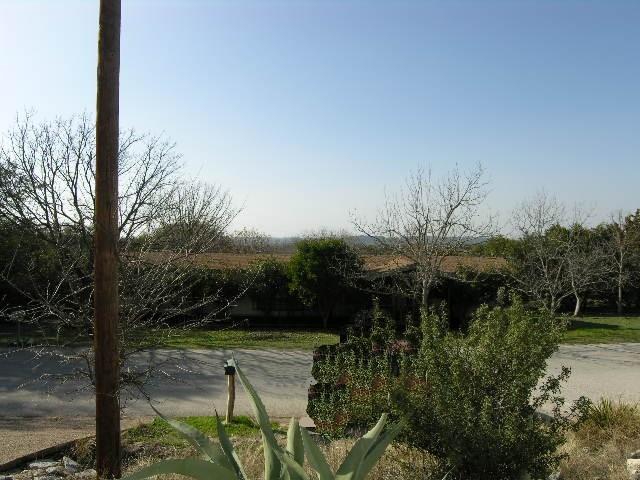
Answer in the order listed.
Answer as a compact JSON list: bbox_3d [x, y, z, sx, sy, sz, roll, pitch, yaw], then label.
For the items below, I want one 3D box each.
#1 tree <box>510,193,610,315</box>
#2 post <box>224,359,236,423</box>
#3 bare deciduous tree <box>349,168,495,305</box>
[{"bbox_3d":[11.650,0.630,21.500,4.850,5.900,4.400,0,0,0],"label":"tree"},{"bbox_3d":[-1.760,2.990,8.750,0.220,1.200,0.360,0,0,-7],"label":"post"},{"bbox_3d":[4.280,0.150,18.600,5.850,6.600,5.200,0,0,0],"label":"bare deciduous tree"}]

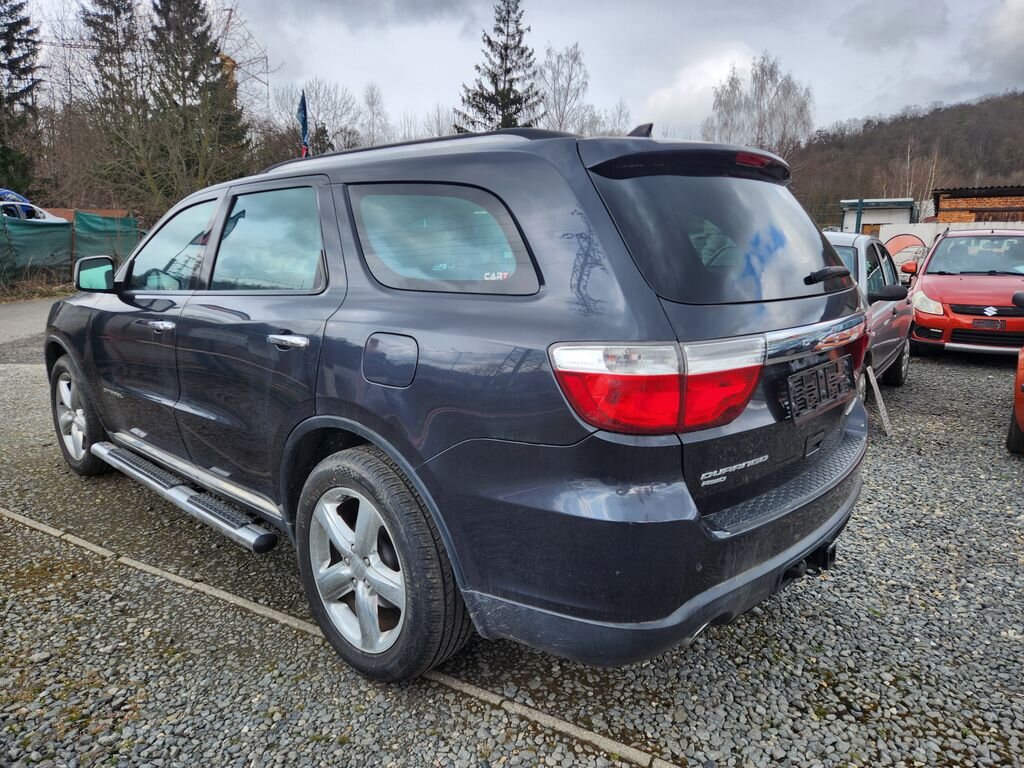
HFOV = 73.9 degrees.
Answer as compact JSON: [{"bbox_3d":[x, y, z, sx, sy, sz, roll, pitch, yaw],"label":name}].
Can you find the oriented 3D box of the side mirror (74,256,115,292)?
[{"bbox_3d":[-2.154,-0.554,3.502,0.125,0.185,0.200,8,13,34],"label":"side mirror"}]

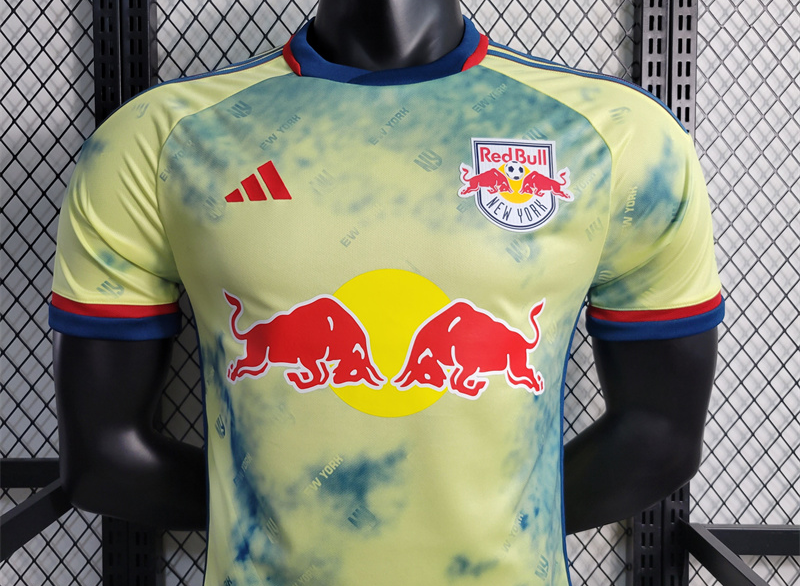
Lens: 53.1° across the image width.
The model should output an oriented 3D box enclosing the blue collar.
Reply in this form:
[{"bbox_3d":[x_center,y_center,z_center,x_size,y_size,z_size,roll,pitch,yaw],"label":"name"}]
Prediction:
[{"bbox_3d":[-0.013,-0.206,0.690,0.174,0.085,0.155,0,3,3],"label":"blue collar"}]

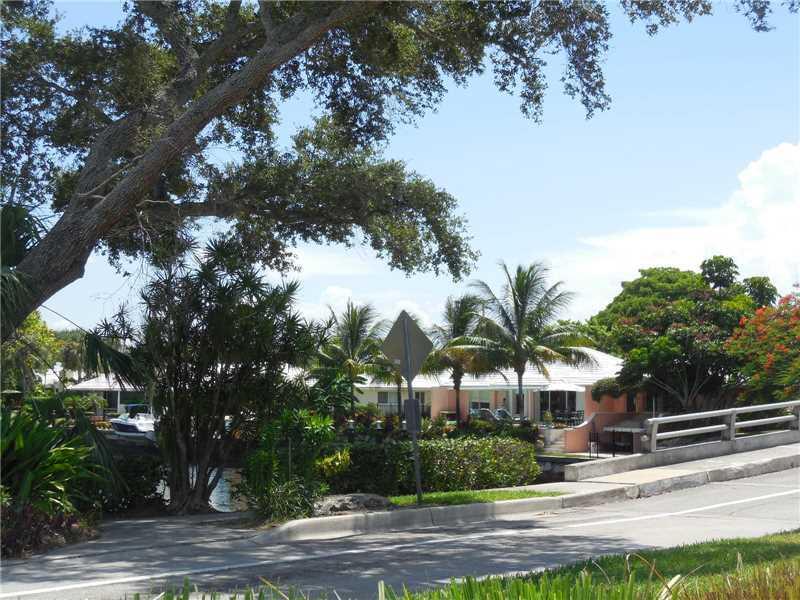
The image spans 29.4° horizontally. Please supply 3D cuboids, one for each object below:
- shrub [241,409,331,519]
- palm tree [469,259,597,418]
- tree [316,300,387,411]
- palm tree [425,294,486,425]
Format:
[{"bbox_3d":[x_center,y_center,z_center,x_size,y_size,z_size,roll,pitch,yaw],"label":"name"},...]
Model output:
[{"bbox_3d":[-1.593,2.315,21.600,1.330,1.560,1.260,0,-3,0],"label":"shrub"},{"bbox_3d":[6.689,1.994,77.000,6.260,7.980,5.950,0,-3,0],"label":"palm tree"},{"bbox_3d":[-2.460,3.030,79.000,3.730,6.010,3.730,0,-3,0],"label":"tree"},{"bbox_3d":[2.926,3.108,79.000,3.520,6.780,3.520,0,-3,0],"label":"palm tree"}]

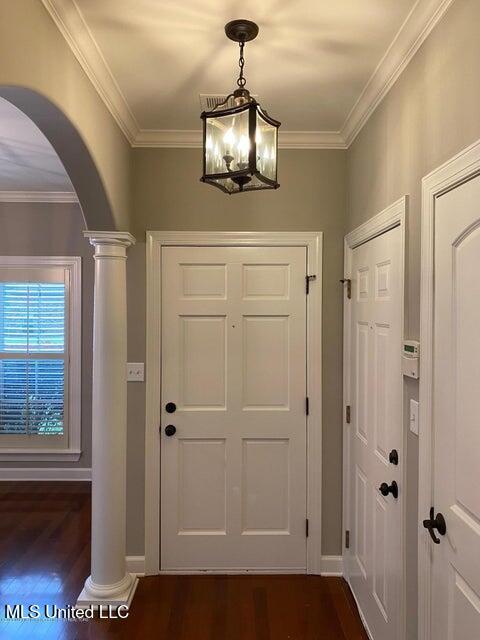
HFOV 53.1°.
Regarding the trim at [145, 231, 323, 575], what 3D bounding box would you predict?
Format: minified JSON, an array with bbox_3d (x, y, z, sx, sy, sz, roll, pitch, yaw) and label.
[{"bbox_3d":[-0.037,0.530,3.008,1.108,2.165,0.050,0,1,-1],"label":"trim"}]

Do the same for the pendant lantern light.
[{"bbox_3d":[0.007,-0.827,1.857,0.225,0.615,0.225,1,1,29],"label":"pendant lantern light"}]

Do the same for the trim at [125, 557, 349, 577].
[{"bbox_3d":[-0.022,1.552,3.027,1.360,0.126,0.022,0,1,-1],"label":"trim"}]

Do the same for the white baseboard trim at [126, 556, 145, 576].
[{"bbox_3d":[-0.660,1.551,3.018,0.130,0.126,0.022,0,1,-1],"label":"white baseboard trim"}]

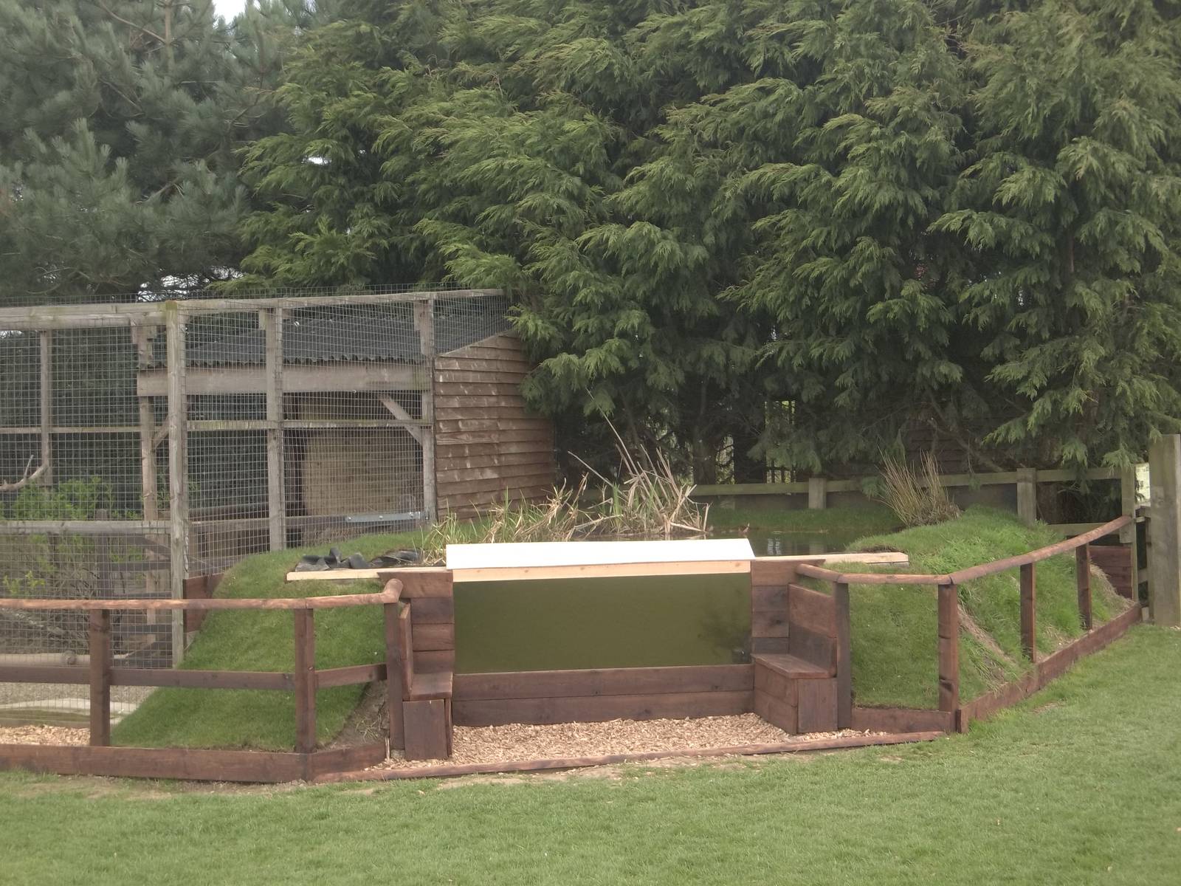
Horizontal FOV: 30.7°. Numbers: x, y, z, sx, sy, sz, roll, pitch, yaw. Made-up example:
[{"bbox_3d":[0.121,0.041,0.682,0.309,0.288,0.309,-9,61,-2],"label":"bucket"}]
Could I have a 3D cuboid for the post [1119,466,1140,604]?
[{"bbox_3d":[4.396,0.777,17.500,0.105,1.210,0.105,-2,0,22],"label":"post"}]

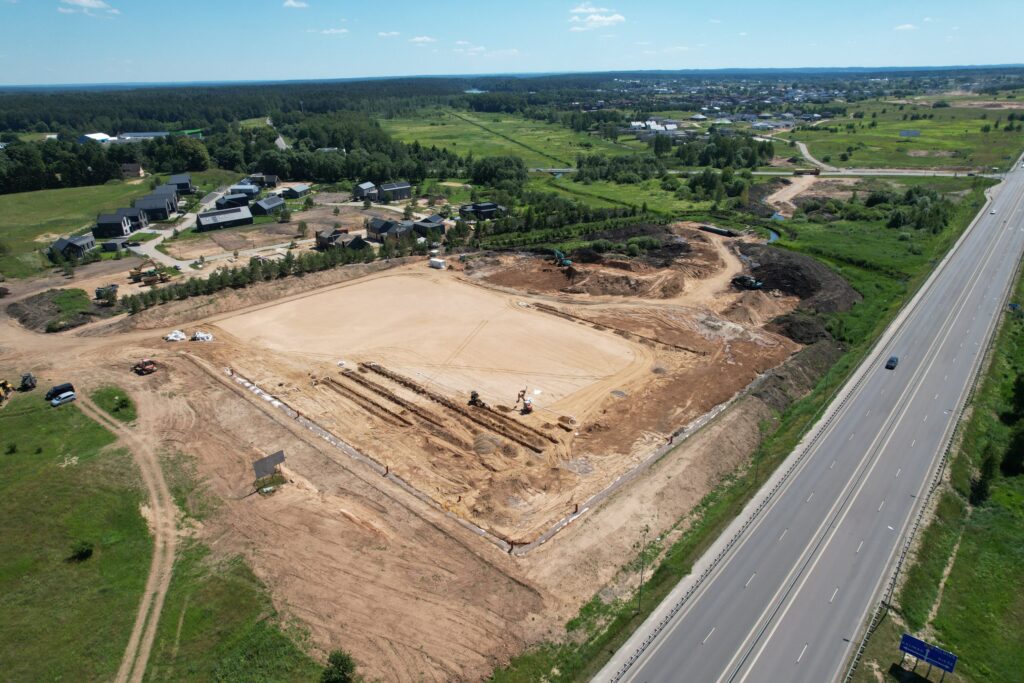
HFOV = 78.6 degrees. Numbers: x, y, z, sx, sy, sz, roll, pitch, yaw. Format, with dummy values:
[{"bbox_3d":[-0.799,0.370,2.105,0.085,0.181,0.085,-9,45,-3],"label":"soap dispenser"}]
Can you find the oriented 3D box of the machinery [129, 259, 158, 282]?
[{"bbox_3d":[-129.720,-25.200,219.820,9.000,5.900,2.800,-15,27,-29],"label":"machinery"}]

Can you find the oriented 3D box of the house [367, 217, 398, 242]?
[{"bbox_3d":[-55.370,-46.950,264.940,10.500,6.800,9.000,20,31,41],"label":"house"}]

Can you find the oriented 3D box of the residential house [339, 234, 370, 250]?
[{"bbox_3d":[-65.340,-40.900,256.480,10.000,6.200,9.500,-18,28,-34],"label":"residential house"}]

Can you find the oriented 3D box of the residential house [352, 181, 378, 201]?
[{"bbox_3d":[-81.860,-84.320,351.980,10.500,8.300,10.300,9,25,22],"label":"residential house"}]

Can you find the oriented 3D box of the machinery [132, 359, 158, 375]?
[{"bbox_3d":[-90.420,6.250,153.650,5.300,2.700,2.200,-17,28,-32],"label":"machinery"}]

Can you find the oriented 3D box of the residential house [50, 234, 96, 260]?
[{"bbox_3d":[-173.580,-37.540,247.160,13.000,5.400,13.000,-3,23,-5],"label":"residential house"}]

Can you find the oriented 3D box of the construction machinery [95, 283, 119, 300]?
[{"bbox_3d":[-131.250,-16.270,202.530,2.500,3.200,6.300,18,29,37],"label":"construction machinery"}]

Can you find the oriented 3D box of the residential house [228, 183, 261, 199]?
[{"bbox_3d":[-158.780,-89.720,373.510,14.000,5.500,9.000,0,23,3],"label":"residential house"}]

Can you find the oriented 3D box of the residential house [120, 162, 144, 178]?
[{"bbox_3d":[-269.550,-121.400,444.630,12.000,8.000,6.800,0,23,2],"label":"residential house"}]

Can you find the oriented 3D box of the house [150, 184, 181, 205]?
[{"bbox_3d":[-192.630,-81.540,349.520,11.300,9.100,8.300,-5,23,-8],"label":"house"}]

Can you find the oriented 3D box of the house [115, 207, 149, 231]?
[{"bbox_3d":[-181.470,-58.630,298.470,11.300,8.100,7.300,-3,23,-5],"label":"house"}]

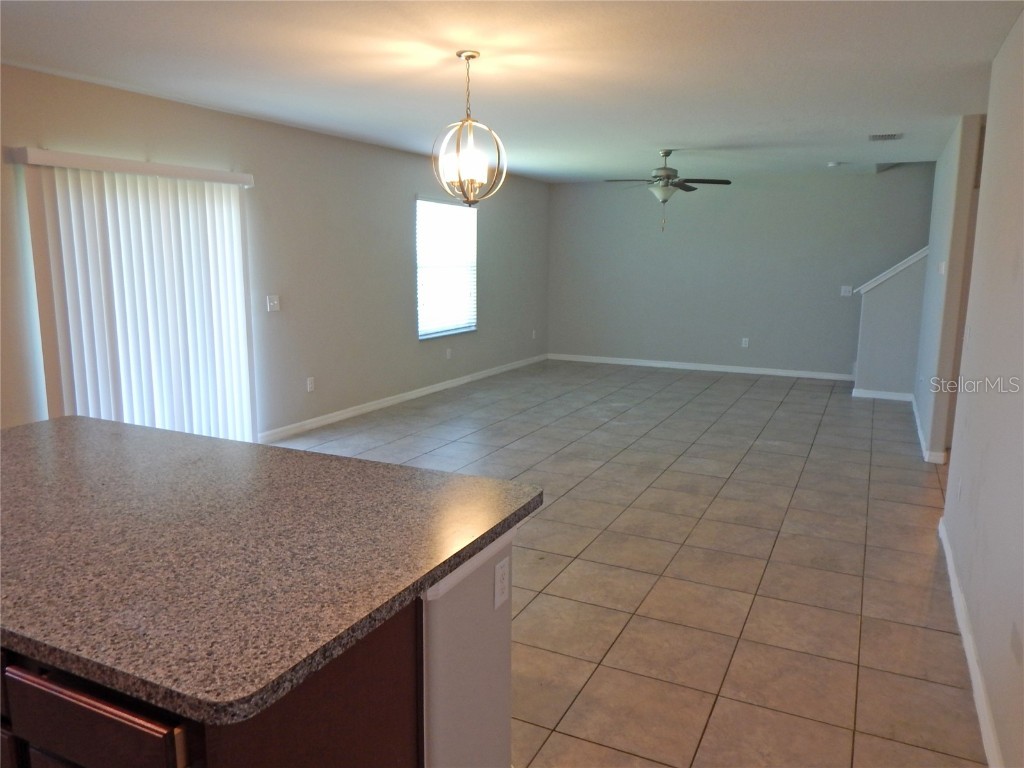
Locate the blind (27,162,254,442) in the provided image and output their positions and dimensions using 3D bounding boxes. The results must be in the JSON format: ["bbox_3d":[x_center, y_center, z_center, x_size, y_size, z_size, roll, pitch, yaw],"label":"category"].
[{"bbox_3d":[-2.453,-0.381,5.168,0.090,2.100,1.690,5,11,26],"label":"blind"}]

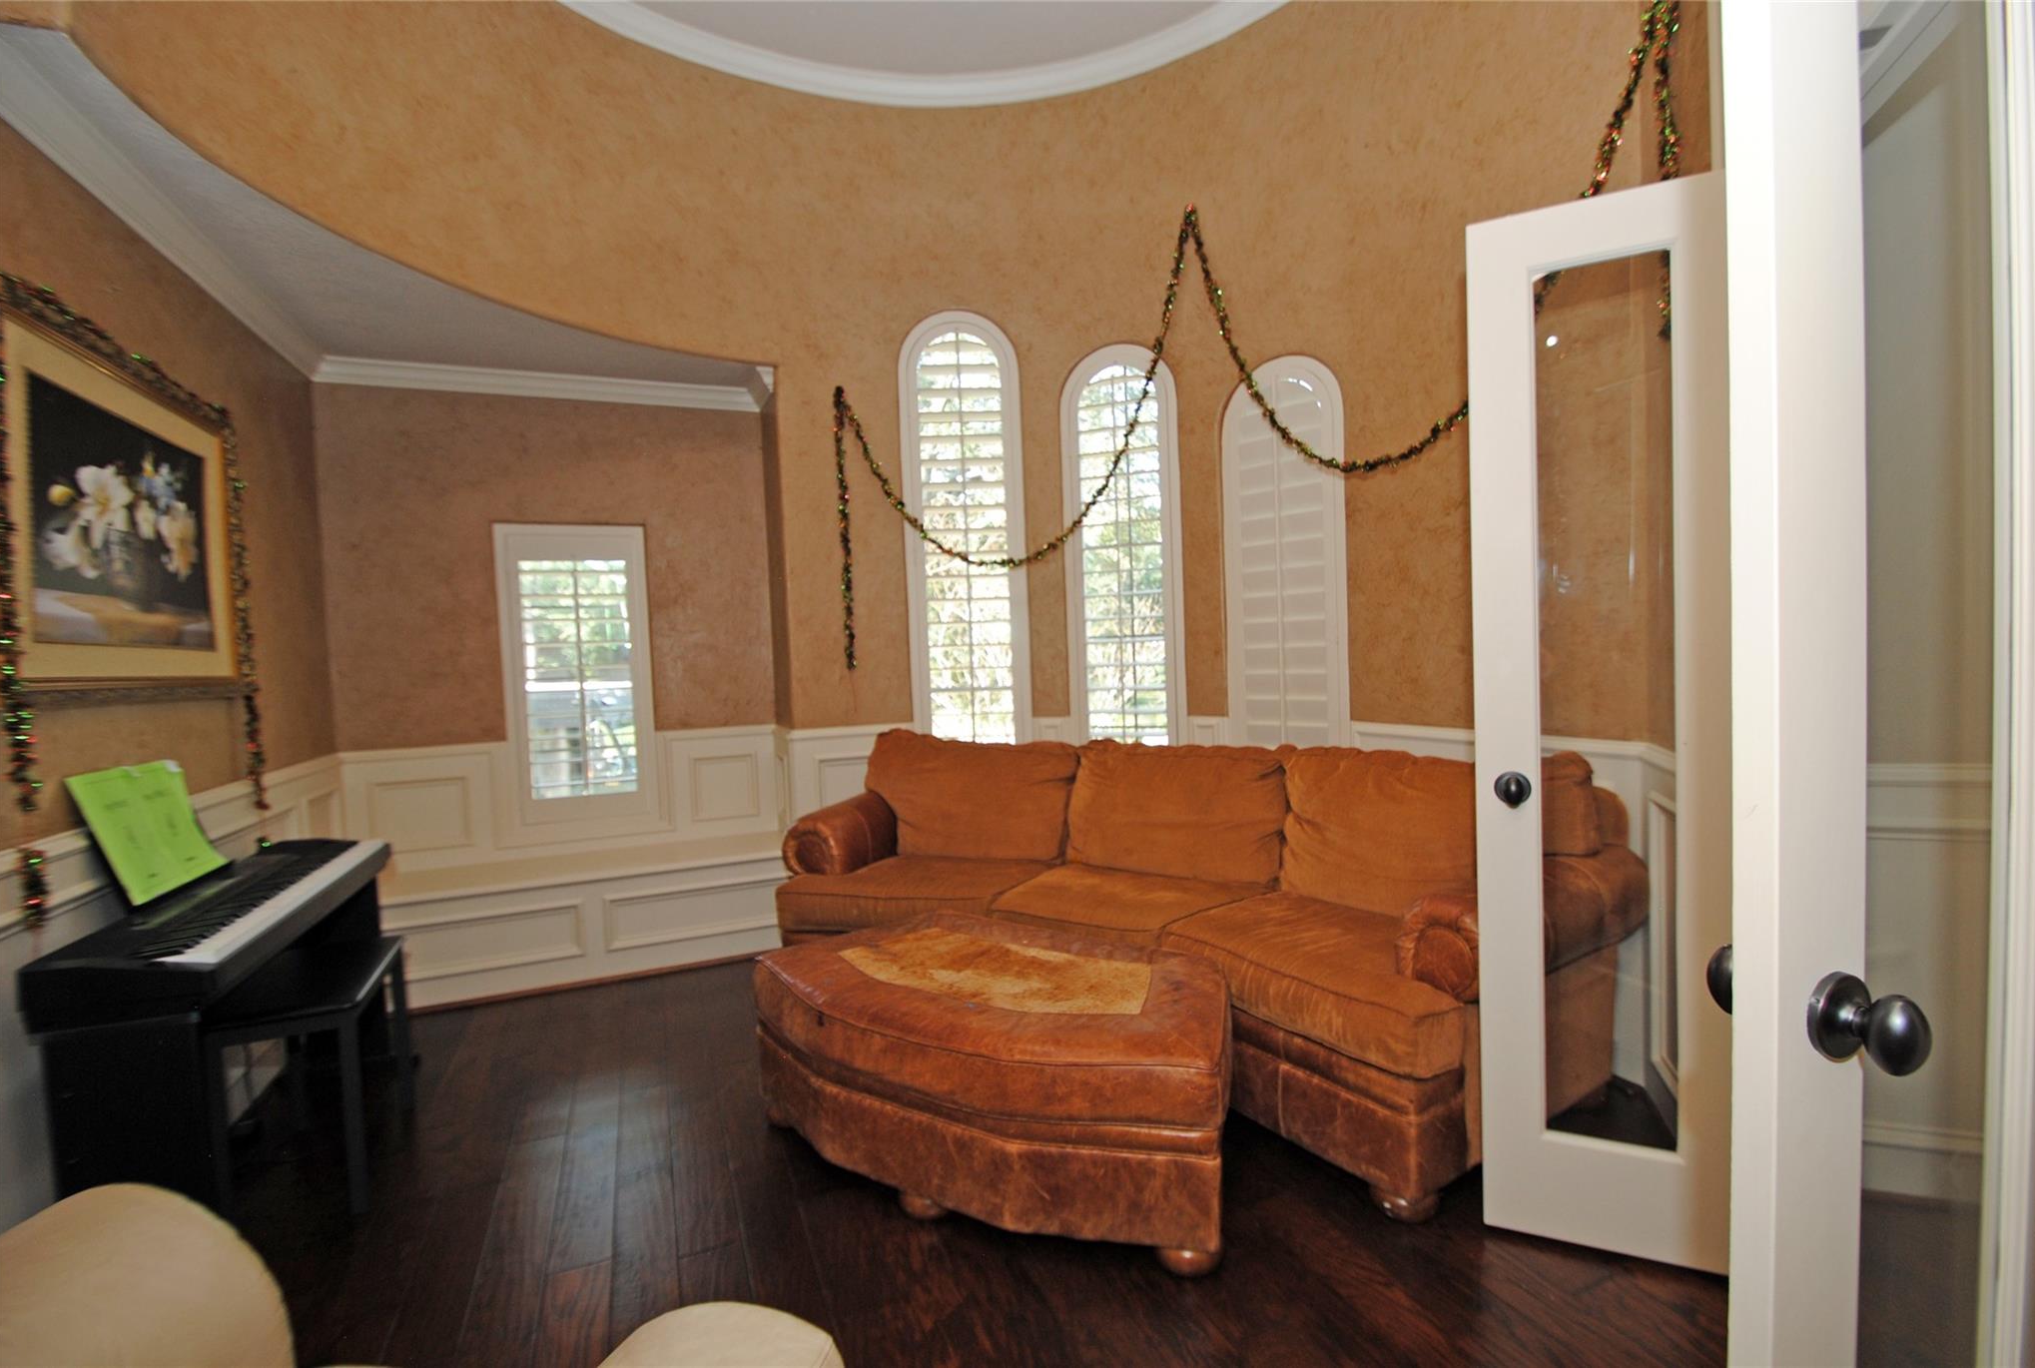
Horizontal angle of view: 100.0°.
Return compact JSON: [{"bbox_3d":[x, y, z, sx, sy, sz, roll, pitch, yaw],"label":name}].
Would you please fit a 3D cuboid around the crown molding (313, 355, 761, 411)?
[{"bbox_3d":[-2.027,-1.309,3.742,1.730,0.090,0.075,-3,2,-22],"label":"crown molding"}]

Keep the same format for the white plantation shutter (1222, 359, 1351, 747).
[{"bbox_3d":[1.093,-0.411,3.490,0.100,1.780,0.555,-4,3,-44],"label":"white plantation shutter"}]

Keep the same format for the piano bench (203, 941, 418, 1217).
[{"bbox_3d":[-1.730,0.978,2.129,0.290,0.480,0.550,-3,2,-23],"label":"piano bench"}]

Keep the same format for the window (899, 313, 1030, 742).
[{"bbox_3d":[-0.242,-0.614,4.050,0.570,2.240,0.100,-2,2,-2],"label":"window"}]

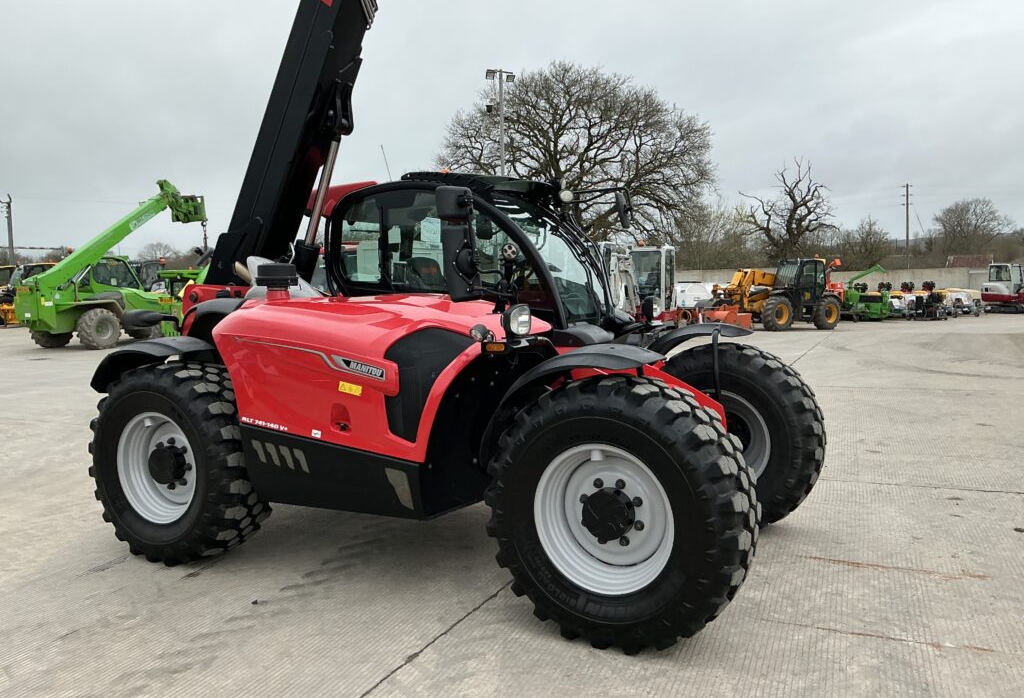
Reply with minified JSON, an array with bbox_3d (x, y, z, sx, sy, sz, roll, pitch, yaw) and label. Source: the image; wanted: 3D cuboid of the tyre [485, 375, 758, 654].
[{"bbox_3d":[0.477,0.731,3.738,1.230,1.210,0.450,1,5,32],"label":"tyre"}]

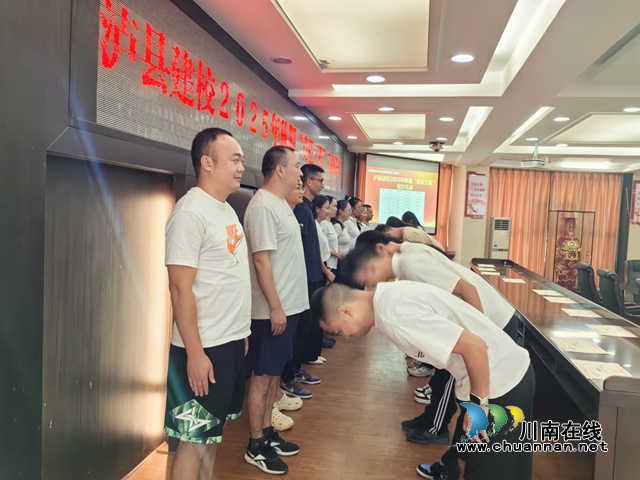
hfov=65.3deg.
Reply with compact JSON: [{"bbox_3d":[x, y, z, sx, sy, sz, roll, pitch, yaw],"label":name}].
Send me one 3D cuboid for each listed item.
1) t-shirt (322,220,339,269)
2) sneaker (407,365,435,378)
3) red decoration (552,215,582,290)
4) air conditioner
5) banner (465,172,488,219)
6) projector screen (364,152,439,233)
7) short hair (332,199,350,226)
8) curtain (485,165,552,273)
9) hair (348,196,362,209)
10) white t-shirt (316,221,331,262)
[{"bbox_3d":[0.068,0.036,5.251,0.270,0.520,0.420,4,3,17],"label":"t-shirt"},{"bbox_3d":[0.929,1.165,4.476,0.285,0.110,0.110,3,3,9],"label":"sneaker"},{"bbox_3d":[4.675,0.252,9.374,0.470,1.348,0.470,3,3,11],"label":"red decoration"},{"bbox_3d":[3.500,0.293,9.822,0.420,1.460,0.310,4,3,20],"label":"air conditioner"},{"bbox_3d":[3.088,-0.878,9.850,0.460,0.930,0.030,3,3,11],"label":"banner"},{"bbox_3d":[1.637,-0.857,9.868,1.637,1.480,0.060,1,3,-20],"label":"projector screen"},{"bbox_3d":[0.255,-0.319,5.686,0.210,0.260,0.180,4,3,17],"label":"short hair"},{"bbox_3d":[3.989,-0.217,10.259,1.218,2.412,0.150,3,3,11],"label":"curtain"},{"bbox_3d":[0.441,-0.433,6.154,0.200,0.180,0.170,4,3,17],"label":"hair"},{"bbox_3d":[-0.026,0.047,4.760,0.280,0.500,0.420,4,3,17],"label":"white t-shirt"}]

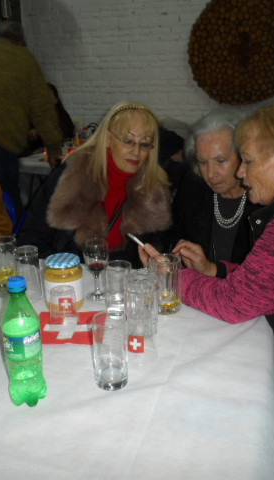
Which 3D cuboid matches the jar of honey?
[{"bbox_3d":[-0.183,0.105,1.130,0.096,0.120,0.096,0,16,0],"label":"jar of honey"}]

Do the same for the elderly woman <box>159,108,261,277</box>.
[{"bbox_3d":[0.280,0.183,1.505,0.480,1.190,0.640,4,20,11],"label":"elderly woman"}]

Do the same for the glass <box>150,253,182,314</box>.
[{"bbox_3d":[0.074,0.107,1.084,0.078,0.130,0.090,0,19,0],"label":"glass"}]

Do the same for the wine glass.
[{"bbox_3d":[-0.103,0.076,1.163,0.067,0.156,0.067,0,16,0],"label":"wine glass"}]

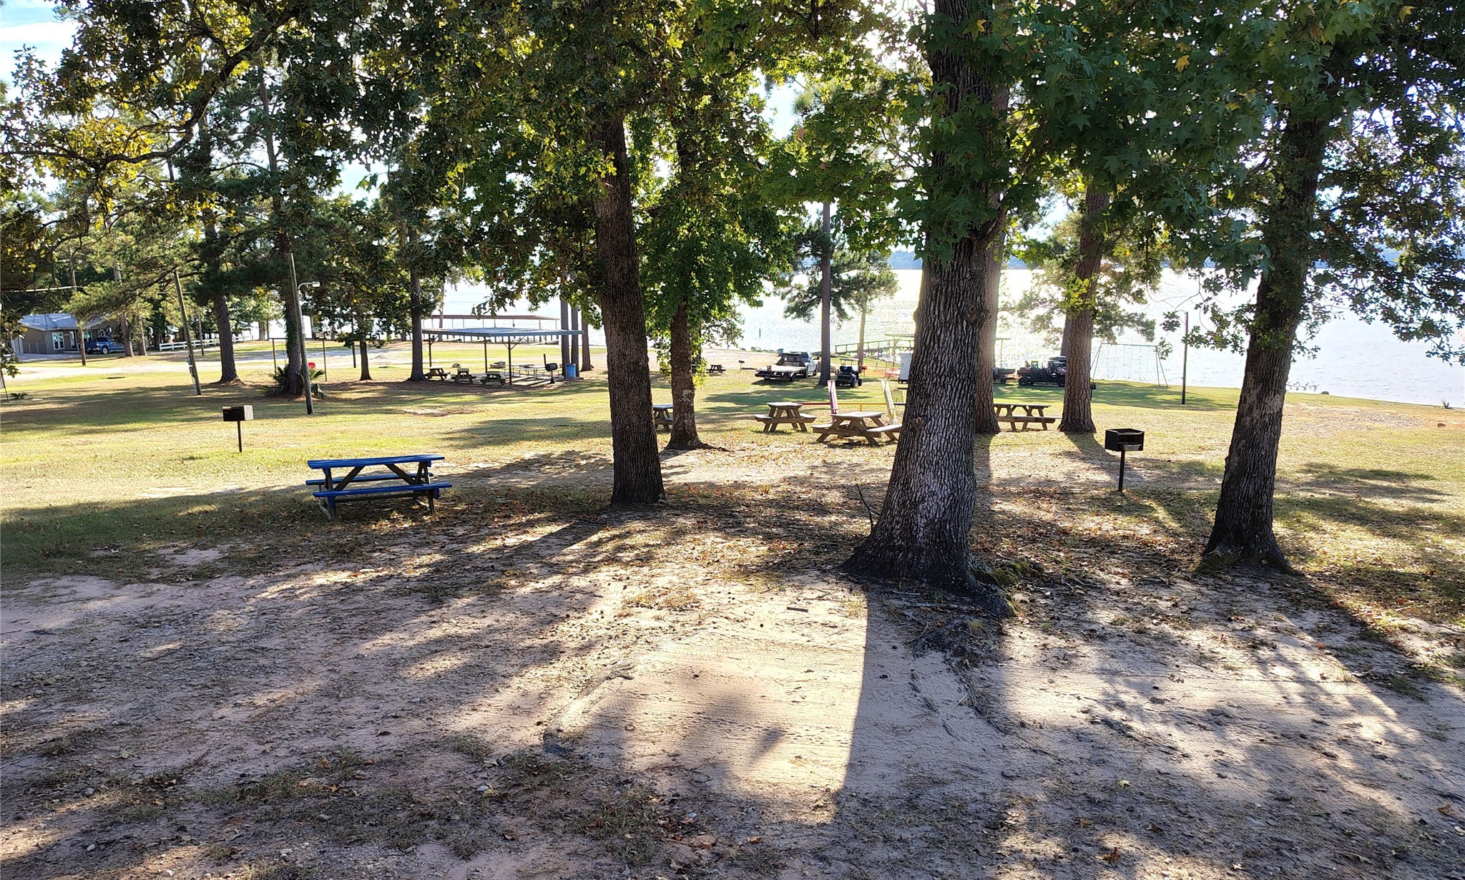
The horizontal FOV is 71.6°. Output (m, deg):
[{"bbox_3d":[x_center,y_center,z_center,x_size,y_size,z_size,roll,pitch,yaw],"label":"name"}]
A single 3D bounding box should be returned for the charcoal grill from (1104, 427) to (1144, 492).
[{"bbox_3d":[6.589,0.362,17.112,0.490,1.035,0.380,-2,10,-9],"label":"charcoal grill"}]

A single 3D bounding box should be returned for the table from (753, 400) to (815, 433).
[{"bbox_3d":[1.370,-0.566,26.470,1.400,0.720,1.800,-2,5,-5],"label":"table"}]

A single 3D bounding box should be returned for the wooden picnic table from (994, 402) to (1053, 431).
[{"bbox_3d":[7.725,-0.555,27.373,1.780,0.730,1.460,-1,5,-25],"label":"wooden picnic table"}]

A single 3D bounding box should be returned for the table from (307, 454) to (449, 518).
[{"bbox_3d":[-4.974,0.657,14.266,1.780,0.750,1.520,-3,6,-26],"label":"table"}]

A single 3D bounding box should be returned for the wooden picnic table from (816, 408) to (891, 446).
[{"bbox_3d":[2.956,-0.257,23.667,1.600,0.700,1.830,4,6,26],"label":"wooden picnic table"}]

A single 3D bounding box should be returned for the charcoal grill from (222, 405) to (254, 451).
[{"bbox_3d":[-10.983,-0.230,22.613,0.500,1.027,0.380,0,10,3],"label":"charcoal grill"}]

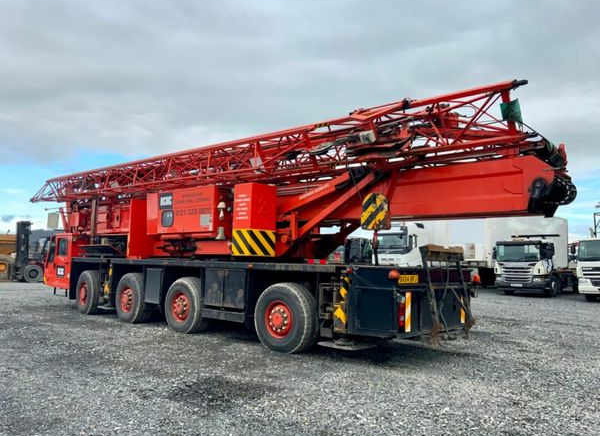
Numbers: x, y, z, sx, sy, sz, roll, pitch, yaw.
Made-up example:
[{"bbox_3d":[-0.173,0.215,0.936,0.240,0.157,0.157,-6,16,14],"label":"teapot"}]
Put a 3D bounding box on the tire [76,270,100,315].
[{"bbox_3d":[-5.638,2.032,13.558,1.140,1.140,0.380,-4,-7,43],"label":"tire"}]

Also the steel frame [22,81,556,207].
[{"bbox_3d":[-3.359,-1.061,13.248,18.500,1.100,1.200,-2,-6,43],"label":"steel frame"}]

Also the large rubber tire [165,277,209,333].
[{"bbox_3d":[-2.334,1.859,10.460,1.140,1.140,0.380,-4,-7,43],"label":"large rubber tire"}]

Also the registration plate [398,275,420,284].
[{"bbox_3d":[1.531,0.868,7.082,0.015,0.111,0.520,-4,-7,43],"label":"registration plate"}]

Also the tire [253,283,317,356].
[{"bbox_3d":[-0.230,1.712,8.491,1.140,1.140,0.380,-4,-7,43],"label":"tire"}]

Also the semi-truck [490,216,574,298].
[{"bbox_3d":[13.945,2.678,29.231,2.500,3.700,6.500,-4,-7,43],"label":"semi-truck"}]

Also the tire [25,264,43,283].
[{"bbox_3d":[-15.466,3.264,29.123,1.060,1.060,0.340,6,-7,-42],"label":"tire"}]

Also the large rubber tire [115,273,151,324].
[{"bbox_3d":[-3.937,1.919,11.966,1.140,1.140,0.380,-4,-7,43],"label":"large rubber tire"}]

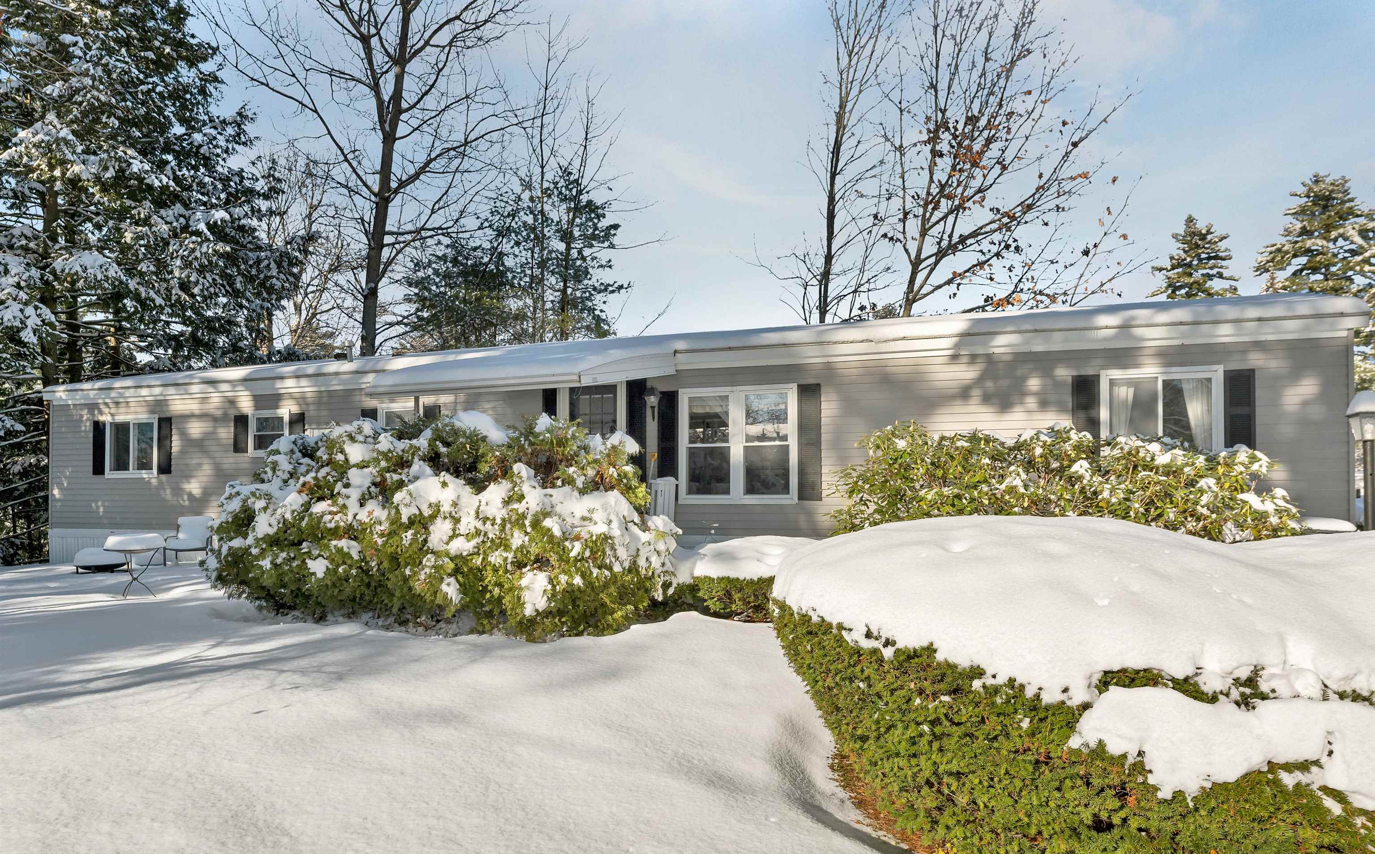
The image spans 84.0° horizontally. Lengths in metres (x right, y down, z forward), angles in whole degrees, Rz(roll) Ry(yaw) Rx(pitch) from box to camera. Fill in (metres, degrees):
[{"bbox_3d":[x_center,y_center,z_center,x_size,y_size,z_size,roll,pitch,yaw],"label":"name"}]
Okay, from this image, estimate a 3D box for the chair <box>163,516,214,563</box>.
[{"bbox_3d":[-7.740,1.800,11.900,0.640,0.830,0.700,0,-2,-16],"label":"chair"}]

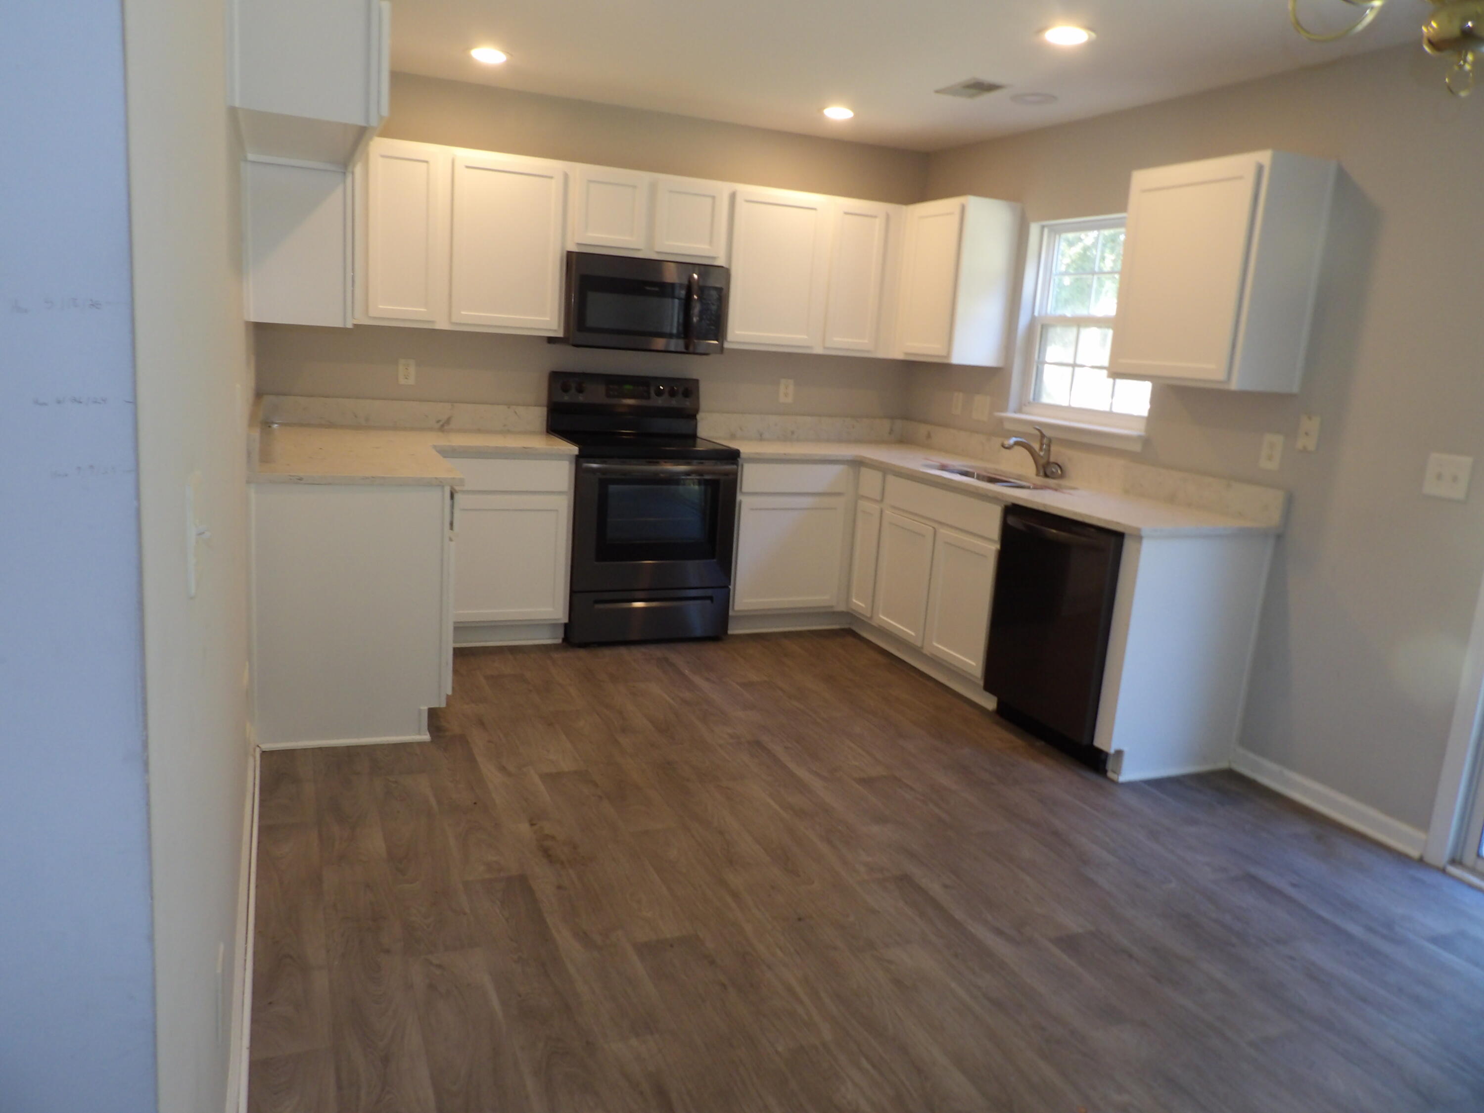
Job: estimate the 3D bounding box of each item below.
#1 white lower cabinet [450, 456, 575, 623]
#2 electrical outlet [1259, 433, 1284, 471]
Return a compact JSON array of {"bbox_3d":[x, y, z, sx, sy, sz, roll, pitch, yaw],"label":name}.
[{"bbox_3d":[-1.132,-0.124,4.684,0.582,0.773,0.630,-1,13,-24],"label":"white lower cabinet"},{"bbox_3d":[1.871,-0.370,3.639,0.007,0.116,0.074,-1,13,-24],"label":"electrical outlet"}]

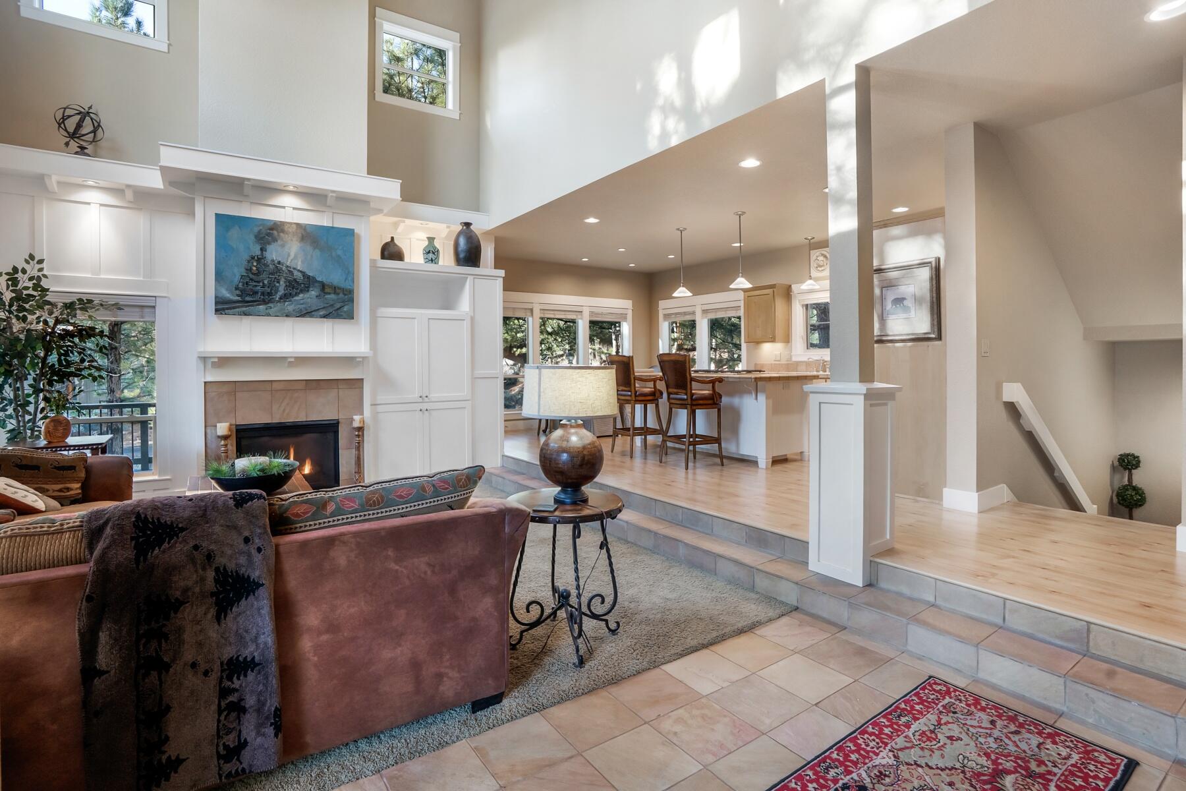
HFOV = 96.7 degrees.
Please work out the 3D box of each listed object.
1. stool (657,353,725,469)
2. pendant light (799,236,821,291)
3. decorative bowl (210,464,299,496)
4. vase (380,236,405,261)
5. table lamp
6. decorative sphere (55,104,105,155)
[{"bbox_3d":[1.035,0.150,5.520,0.530,1.165,0.510,-1,3,-26],"label":"stool"},{"bbox_3d":[2.970,-1.810,7.220,0.255,0.720,0.255,-2,3,-32],"label":"pendant light"},{"bbox_3d":[-2.460,0.620,3.840,0.540,0.160,0.540,-2,3,-32],"label":"decorative bowl"},{"bbox_3d":[-2.235,-1.620,5.880,0.265,0.305,0.265,-2,3,-32],"label":"vase"},{"bbox_3d":[-0.112,0.183,2.590,0.465,0.660,0.465,0,3,0],"label":"table lamp"},{"bbox_3d":[-4.540,-2.354,4.661,0.370,0.450,0.370,-2,4,-32],"label":"decorative sphere"}]

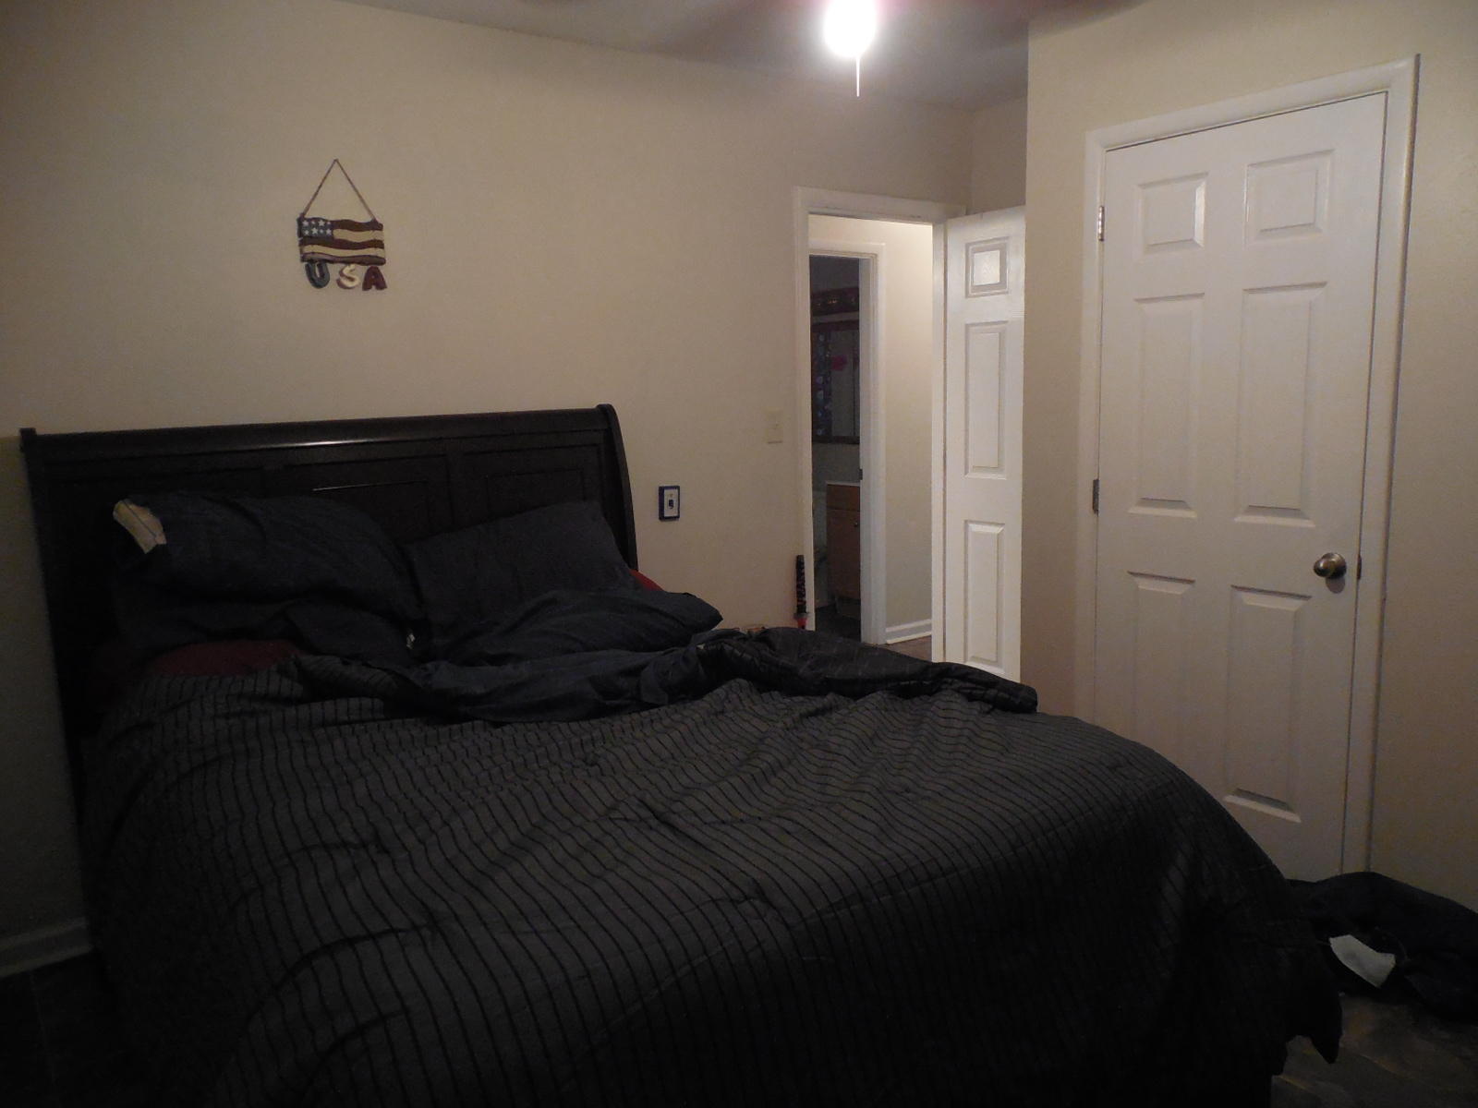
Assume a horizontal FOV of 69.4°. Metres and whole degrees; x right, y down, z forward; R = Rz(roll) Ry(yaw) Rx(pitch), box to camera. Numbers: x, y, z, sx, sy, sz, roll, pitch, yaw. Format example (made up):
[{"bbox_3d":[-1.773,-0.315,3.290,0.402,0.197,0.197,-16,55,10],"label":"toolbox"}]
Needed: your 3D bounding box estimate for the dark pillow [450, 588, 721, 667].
[{"bbox_3d":[-0.360,0.162,2.573,0.620,0.140,0.430,-9,11,-36],"label":"dark pillow"}]

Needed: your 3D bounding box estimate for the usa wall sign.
[{"bbox_3d":[-1.097,-0.903,2.938,0.230,0.350,0.020,-9,11,-36],"label":"usa wall sign"}]

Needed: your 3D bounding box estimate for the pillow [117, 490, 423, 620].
[{"bbox_3d":[-1.097,-0.009,2.523,0.620,0.170,0.450,-9,33,-36],"label":"pillow"}]

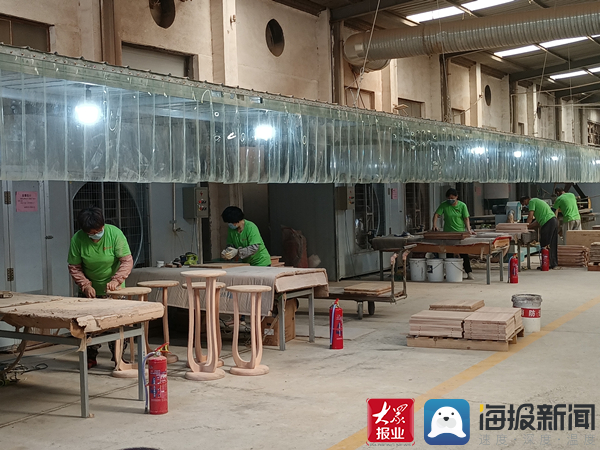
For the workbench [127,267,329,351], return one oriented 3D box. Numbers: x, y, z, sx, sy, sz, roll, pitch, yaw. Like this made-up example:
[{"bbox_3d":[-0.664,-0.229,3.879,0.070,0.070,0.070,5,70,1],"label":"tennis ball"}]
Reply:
[{"bbox_3d":[-1.005,0.885,9.490,2.417,0.745,1.057,-2,1,30],"label":"workbench"}]

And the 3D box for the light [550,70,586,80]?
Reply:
[{"bbox_3d":[8.861,-4.954,29.145,1.060,0.060,0.900,-8,-2,30],"label":"light"}]

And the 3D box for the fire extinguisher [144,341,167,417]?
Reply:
[{"bbox_3d":[-1.020,1.082,6.281,0.170,0.496,0.140,-2,1,-7],"label":"fire extinguisher"}]

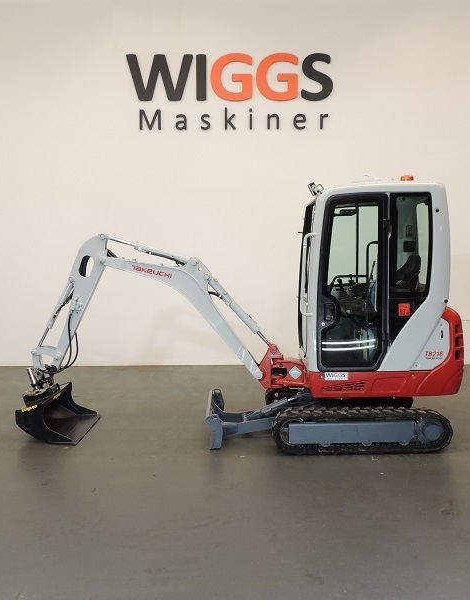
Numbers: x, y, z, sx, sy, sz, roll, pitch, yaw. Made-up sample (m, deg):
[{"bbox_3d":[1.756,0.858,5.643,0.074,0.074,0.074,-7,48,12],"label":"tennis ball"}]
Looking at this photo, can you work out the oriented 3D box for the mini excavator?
[{"bbox_3d":[0.080,0.085,5.450,4.120,2.500,1.300,0,1,0],"label":"mini excavator"}]

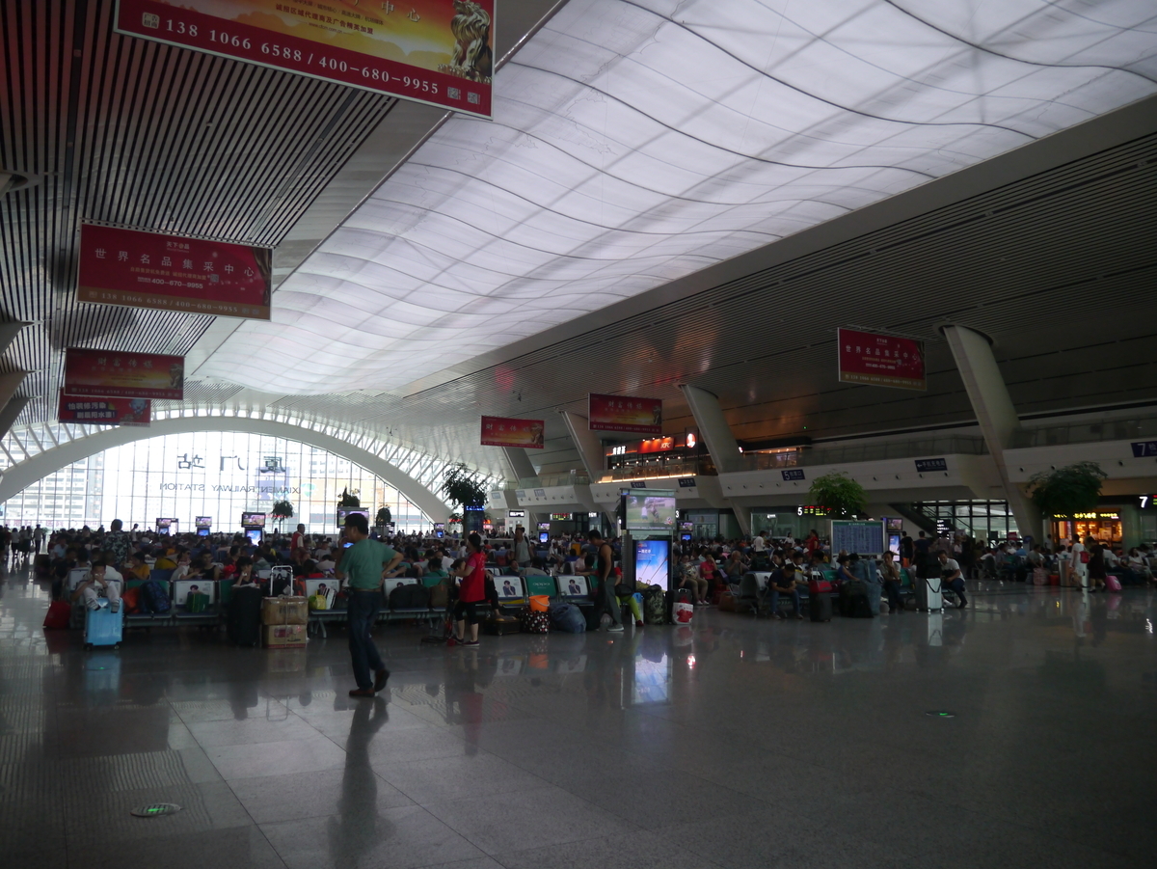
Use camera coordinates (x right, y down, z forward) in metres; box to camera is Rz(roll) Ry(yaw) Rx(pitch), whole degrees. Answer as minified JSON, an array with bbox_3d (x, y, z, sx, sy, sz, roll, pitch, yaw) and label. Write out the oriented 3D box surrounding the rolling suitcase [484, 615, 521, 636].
[{"bbox_3d":[-1.112,2.965,14.577,0.550,0.220,0.420,4,-7,-35],"label":"rolling suitcase"}]

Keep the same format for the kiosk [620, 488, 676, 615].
[{"bbox_3d":[1.246,2.152,16.743,1.020,2.310,0.330,4,-7,-29],"label":"kiosk"}]

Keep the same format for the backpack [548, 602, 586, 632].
[{"bbox_3d":[-0.192,2.884,14.863,0.500,0.450,0.370,4,-7,-29],"label":"backpack"}]

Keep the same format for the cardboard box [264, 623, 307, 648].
[{"bbox_3d":[-4.097,2.776,13.100,0.500,0.280,0.380,4,-7,-27],"label":"cardboard box"}]

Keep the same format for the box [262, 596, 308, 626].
[{"bbox_3d":[-4.029,2.421,12.874,0.560,0.345,0.360,4,-7,-29],"label":"box"}]

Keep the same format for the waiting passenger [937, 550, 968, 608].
[{"bbox_3d":[8.437,3.249,21.121,0.520,1.240,0.750,-4,-8,40],"label":"waiting passenger"}]

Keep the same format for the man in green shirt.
[{"bbox_3d":[-2.019,1.650,9.166,0.440,1.720,0.530,-5,-8,42],"label":"man in green shirt"}]

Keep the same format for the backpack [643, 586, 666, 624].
[{"bbox_3d":[1.320,2.988,16.444,0.350,0.660,0.290,2,-6,-15],"label":"backpack"}]

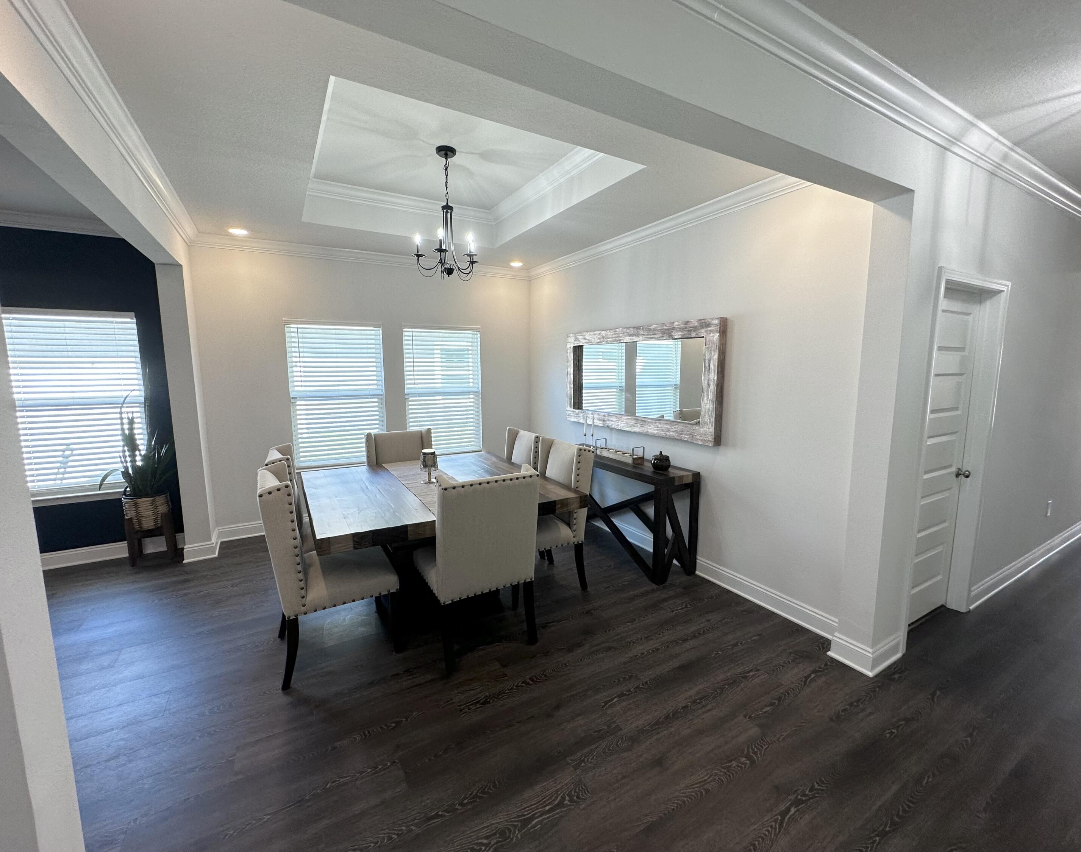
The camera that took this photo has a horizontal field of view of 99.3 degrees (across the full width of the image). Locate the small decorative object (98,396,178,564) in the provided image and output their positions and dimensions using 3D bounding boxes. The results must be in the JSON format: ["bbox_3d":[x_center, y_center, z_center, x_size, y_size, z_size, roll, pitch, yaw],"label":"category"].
[{"bbox_3d":[-3.307,0.437,3.814,0.436,1.411,0.380,-5,9,-30],"label":"small decorative object"}]

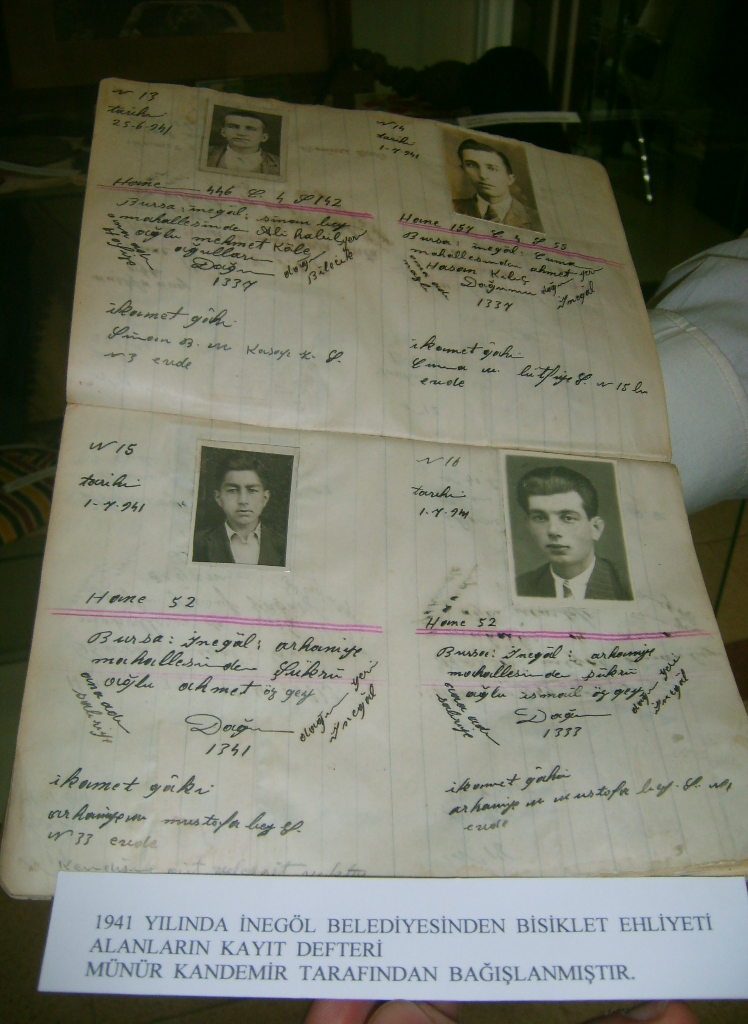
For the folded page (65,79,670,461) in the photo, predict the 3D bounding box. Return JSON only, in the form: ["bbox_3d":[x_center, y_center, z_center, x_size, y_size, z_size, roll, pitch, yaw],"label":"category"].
[{"bbox_3d":[0.001,-0.089,0.371,0.203,0.008,0.143,3,62,-13],"label":"folded page"}]

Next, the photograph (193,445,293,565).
[{"bbox_3d":[-0.039,-0.002,0.310,0.028,0.002,0.042,6,54,-11],"label":"photograph"}]

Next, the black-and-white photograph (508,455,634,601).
[{"bbox_3d":[0.063,0.004,0.333,0.039,0.002,0.055,6,54,-12],"label":"black-and-white photograph"}]

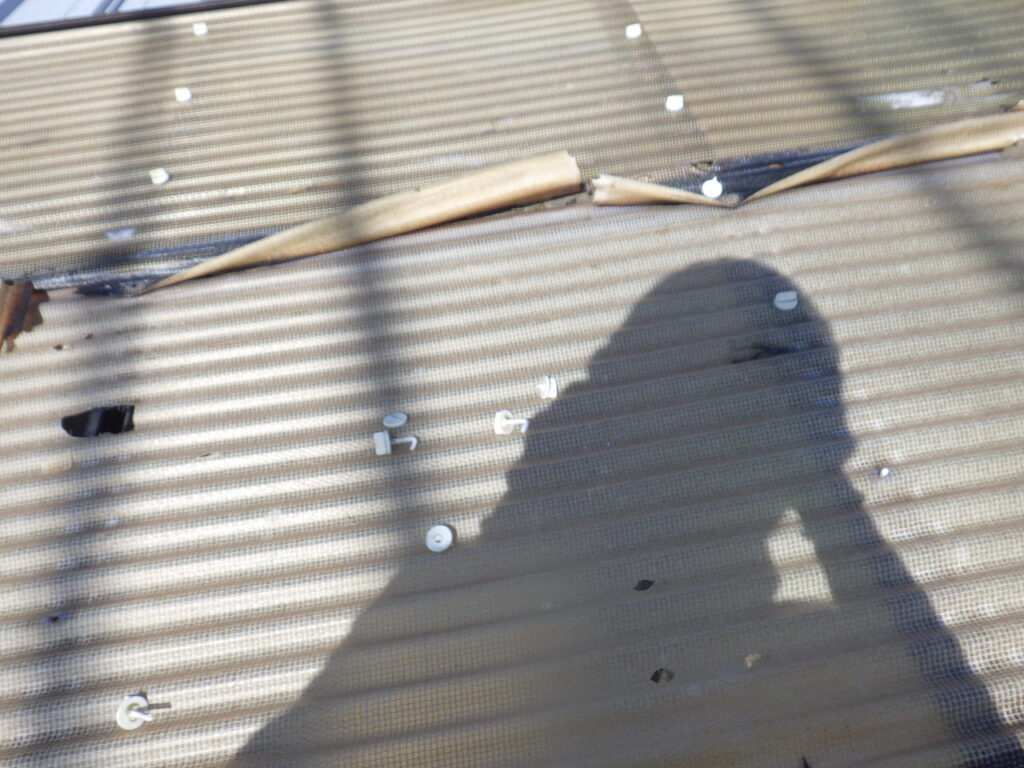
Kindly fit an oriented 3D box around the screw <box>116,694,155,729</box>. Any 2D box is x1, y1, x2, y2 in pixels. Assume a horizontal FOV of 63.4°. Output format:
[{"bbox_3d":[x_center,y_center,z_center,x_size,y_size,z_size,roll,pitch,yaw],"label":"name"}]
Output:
[{"bbox_3d":[-0.237,0.208,0.521,0.032,0.020,0.020,-18,55,46],"label":"screw"}]

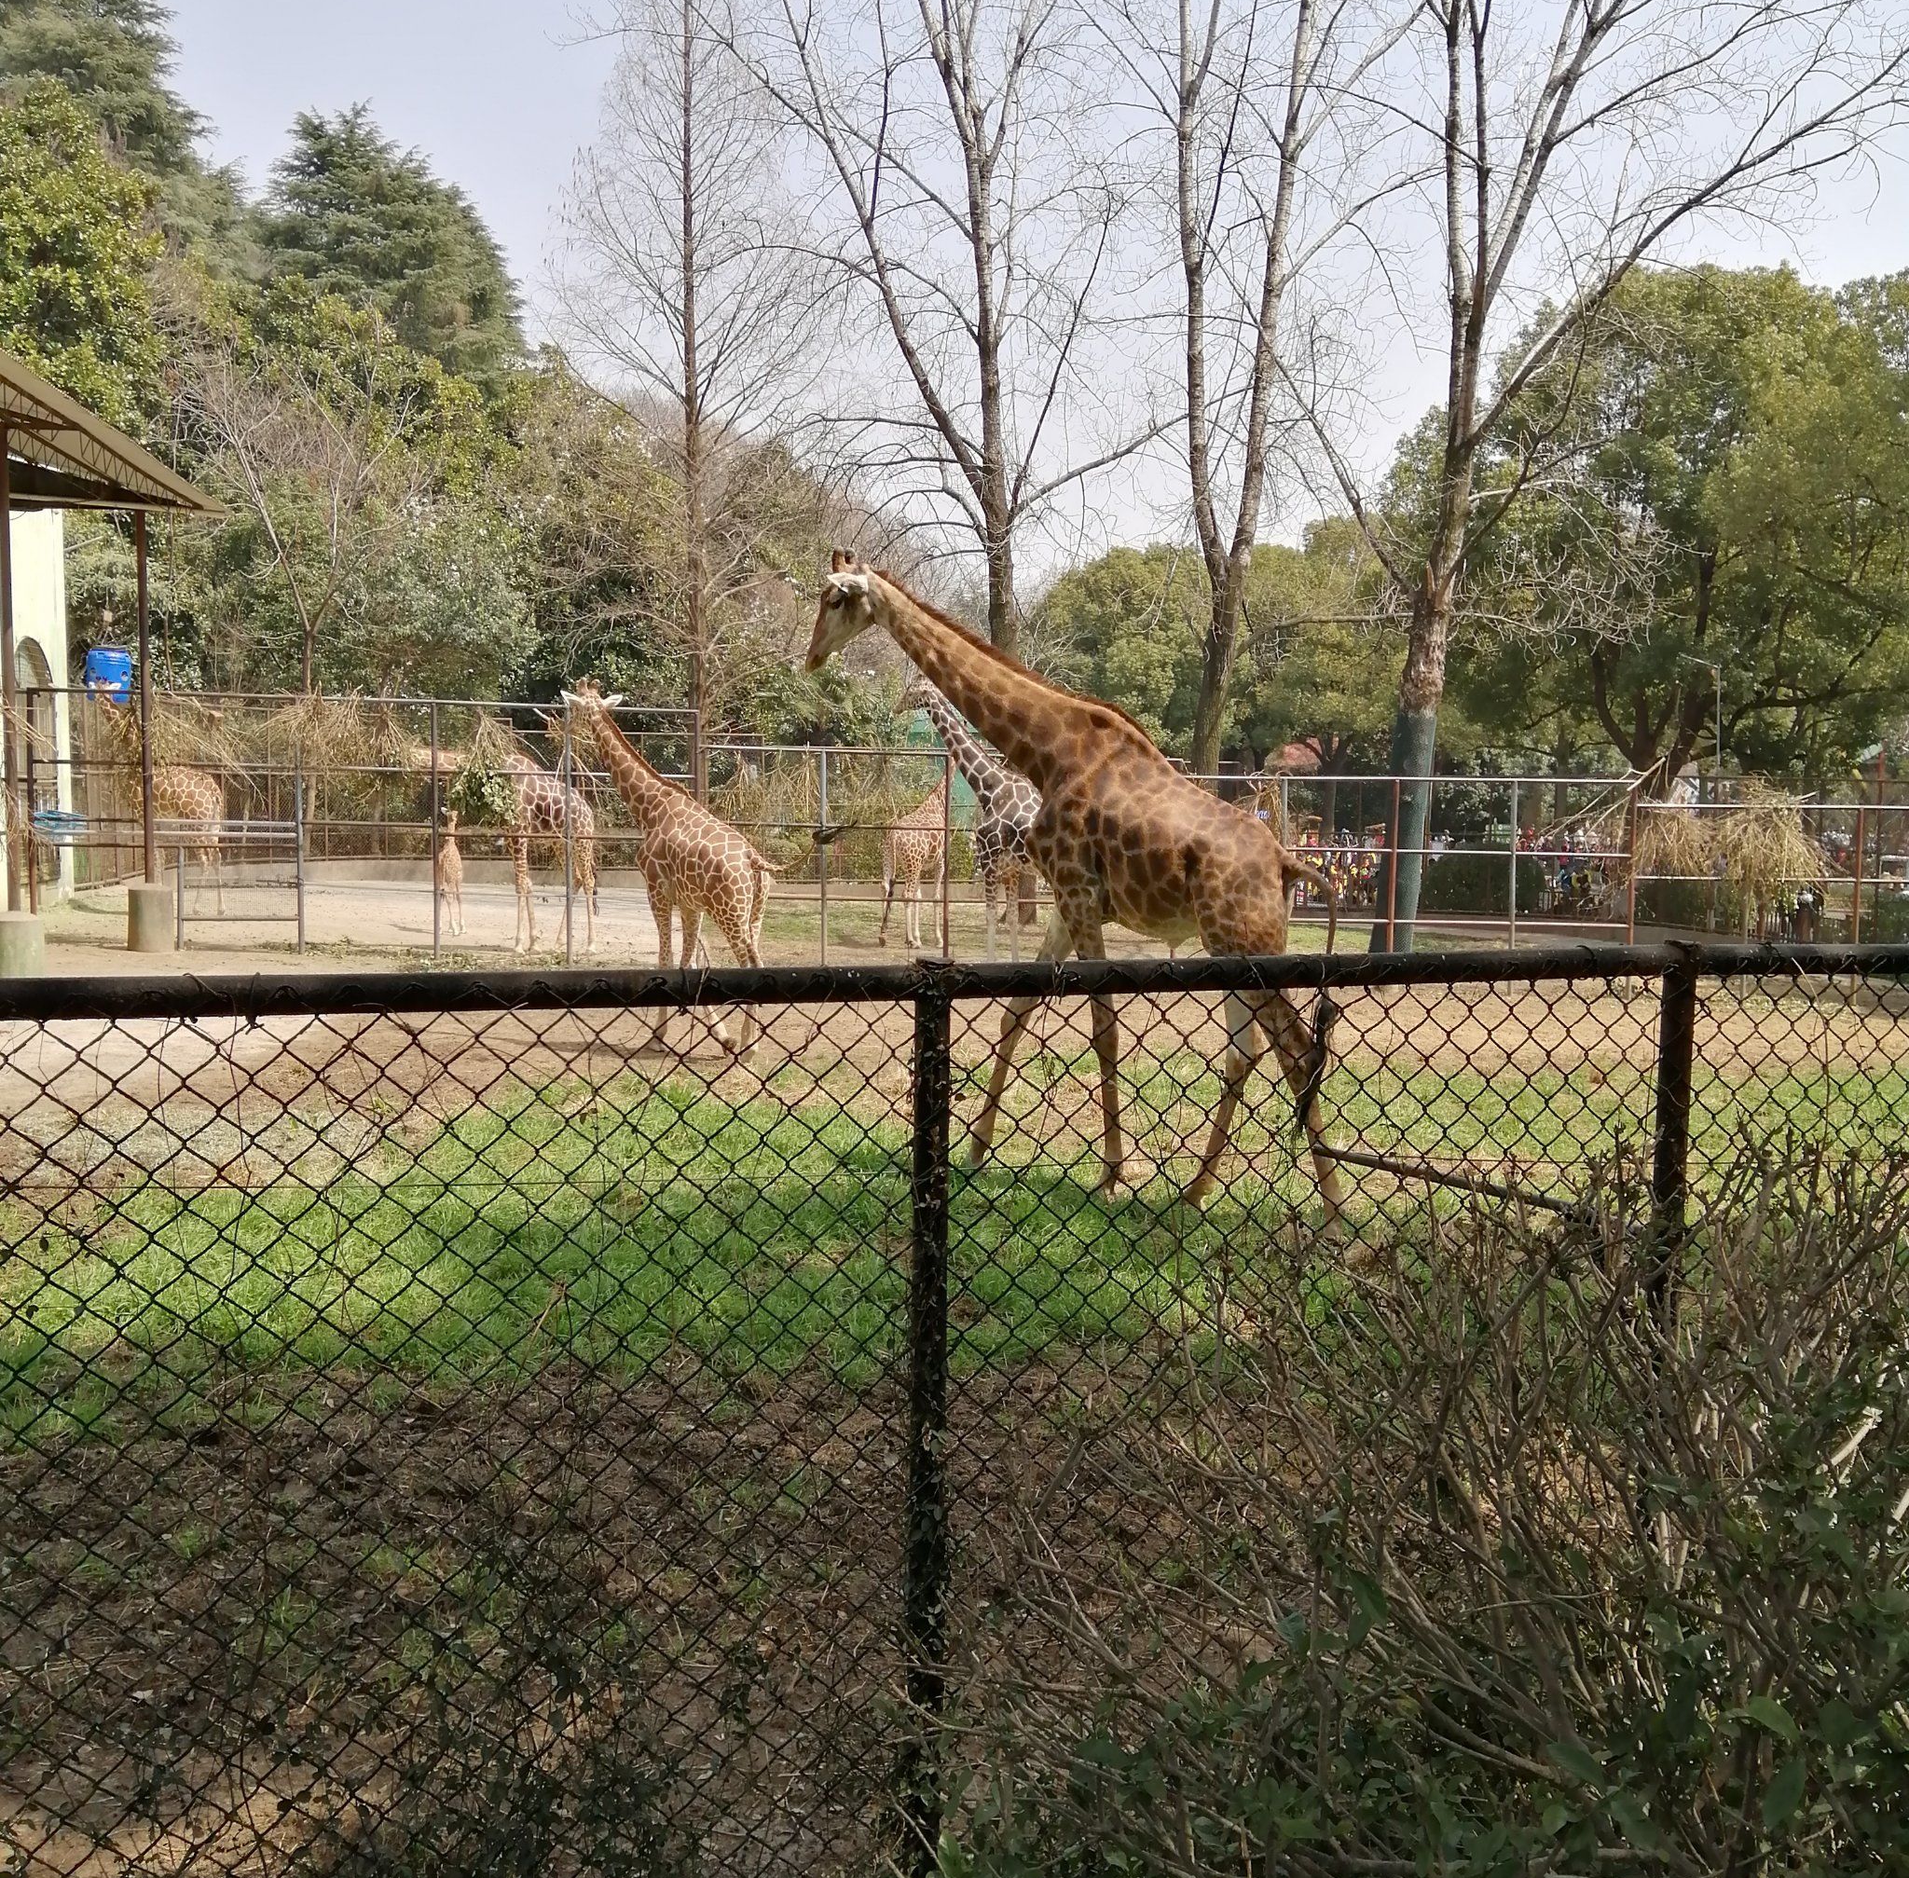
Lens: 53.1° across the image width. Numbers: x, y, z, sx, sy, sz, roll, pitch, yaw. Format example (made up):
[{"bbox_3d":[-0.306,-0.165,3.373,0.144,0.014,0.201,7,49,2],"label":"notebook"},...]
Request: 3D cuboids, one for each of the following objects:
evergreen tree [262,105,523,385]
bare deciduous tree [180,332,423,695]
[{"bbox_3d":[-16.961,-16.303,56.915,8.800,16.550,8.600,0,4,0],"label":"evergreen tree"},{"bbox_3d":[-14.495,-7.527,42.553,5.500,11.740,5.000,0,4,0],"label":"bare deciduous tree"}]

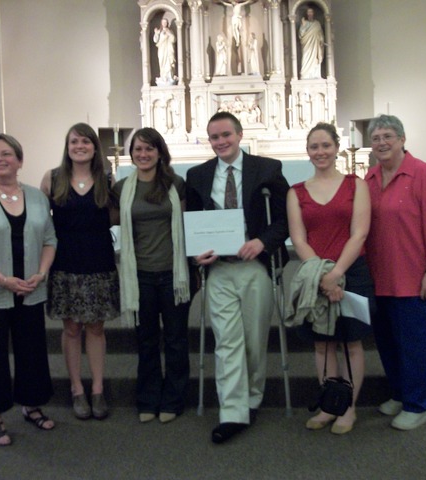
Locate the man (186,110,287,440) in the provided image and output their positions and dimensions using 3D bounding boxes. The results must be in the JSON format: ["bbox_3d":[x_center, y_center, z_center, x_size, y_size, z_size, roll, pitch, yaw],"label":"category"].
[{"bbox_3d":[0.132,0.171,3.254,0.550,1.722,0.480,-1,4,8],"label":"man"}]

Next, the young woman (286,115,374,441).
[{"bbox_3d":[0.639,0.204,3.180,0.460,1.642,0.370,0,5,14],"label":"young woman"}]

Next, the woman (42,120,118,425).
[{"bbox_3d":[-0.793,0.172,3.536,0.470,1.727,0.320,-2,4,-12],"label":"woman"}]

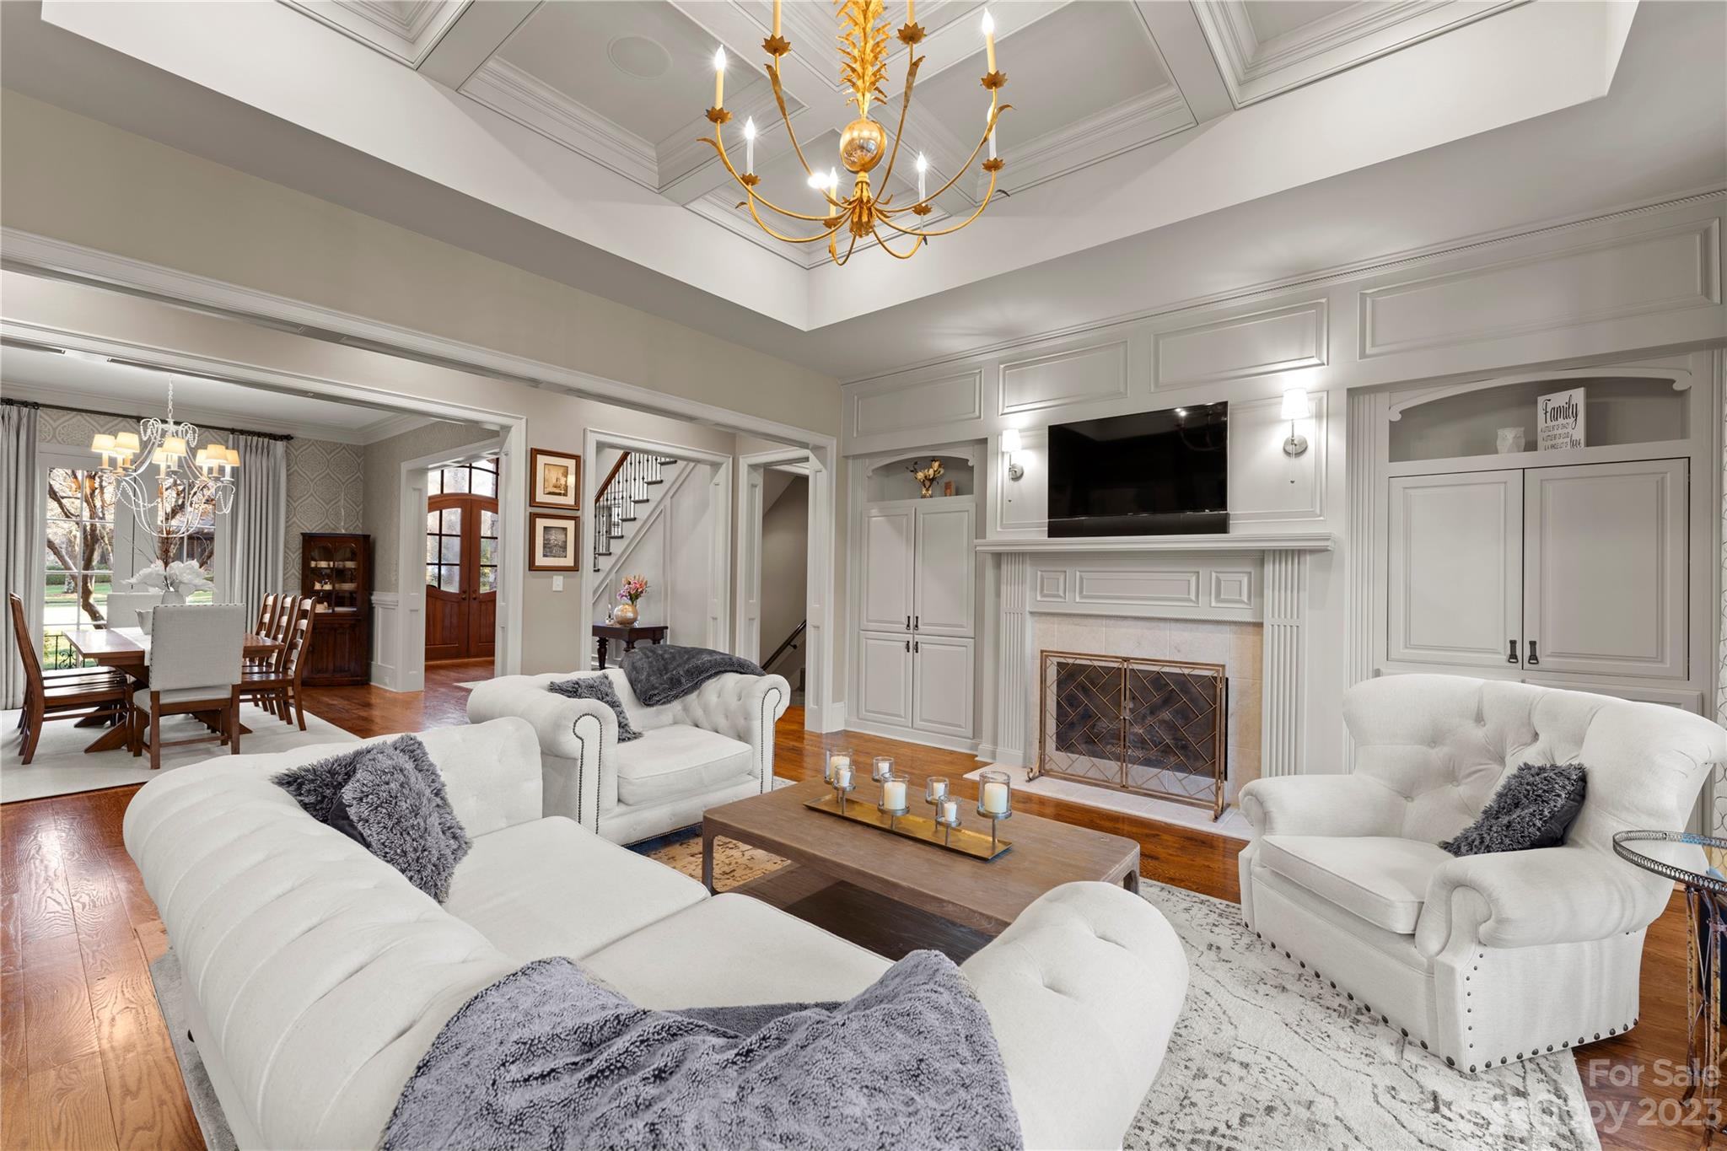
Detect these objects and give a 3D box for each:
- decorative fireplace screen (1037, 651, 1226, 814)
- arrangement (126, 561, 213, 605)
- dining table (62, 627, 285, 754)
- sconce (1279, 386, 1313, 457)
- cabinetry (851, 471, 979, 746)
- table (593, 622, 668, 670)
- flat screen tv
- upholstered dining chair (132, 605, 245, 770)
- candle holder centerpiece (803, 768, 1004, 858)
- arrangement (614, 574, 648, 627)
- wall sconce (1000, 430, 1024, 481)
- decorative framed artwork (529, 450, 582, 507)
[{"bbox_3d":[1.598,0.917,4.114,1.100,0.830,0.300,1,0,38],"label":"decorative fireplace screen"},{"bbox_3d":[-5.362,0.179,5.208,0.420,0.610,0.460,1,0,38],"label":"arrangement"},{"bbox_3d":[-5.485,0.870,5.292,2.450,0.767,0.970,1,0,38],"label":"dining table"},{"bbox_3d":[2.310,-0.824,3.596,0.145,0.360,0.175,1,0,38],"label":"sconce"},{"bbox_3d":[0.494,0.323,5.534,1.210,2.000,0.400,1,0,38],"label":"cabinetry"},{"bbox_3d":[-2.633,0.909,7.194,1.150,0.765,0.420,1,0,38],"label":"table"},{"bbox_3d":[1.657,-0.620,4.144,1.070,0.745,0.080,1,0,38],"label":"flat screen tv"},{"bbox_3d":[-4.695,0.730,4.696,0.600,1.060,0.470,1,0,38],"label":"upholstered dining chair"},{"bbox_3d":[0.146,0.781,2.446,0.825,0.250,0.175,1,0,38],"label":"candle holder centerpiece"},{"bbox_3d":[-2.413,0.259,7.003,0.280,0.550,0.280,1,0,38],"label":"arrangement"},{"bbox_3d":[1.025,-0.835,4.615,0.145,0.360,0.175,1,0,38],"label":"wall sconce"},{"bbox_3d":[-2.434,-0.755,5.347,0.030,0.450,0.405,1,0,38],"label":"decorative framed artwork"}]

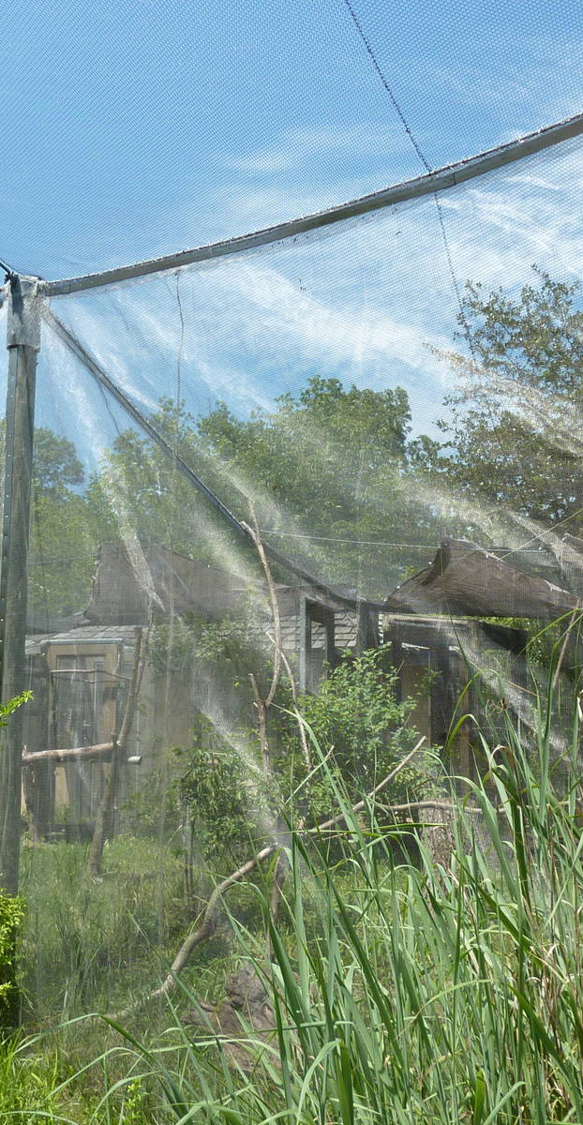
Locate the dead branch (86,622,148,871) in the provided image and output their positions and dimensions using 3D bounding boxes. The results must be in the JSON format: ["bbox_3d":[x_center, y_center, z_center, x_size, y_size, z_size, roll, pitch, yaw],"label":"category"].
[{"bbox_3d":[-1.668,1.802,10.454,0.600,2.420,0.420,0,-7,0],"label":"dead branch"}]

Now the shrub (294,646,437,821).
[{"bbox_3d":[0.691,1.698,10.064,1.330,1.837,1.250,0,-7,0],"label":"shrub"}]

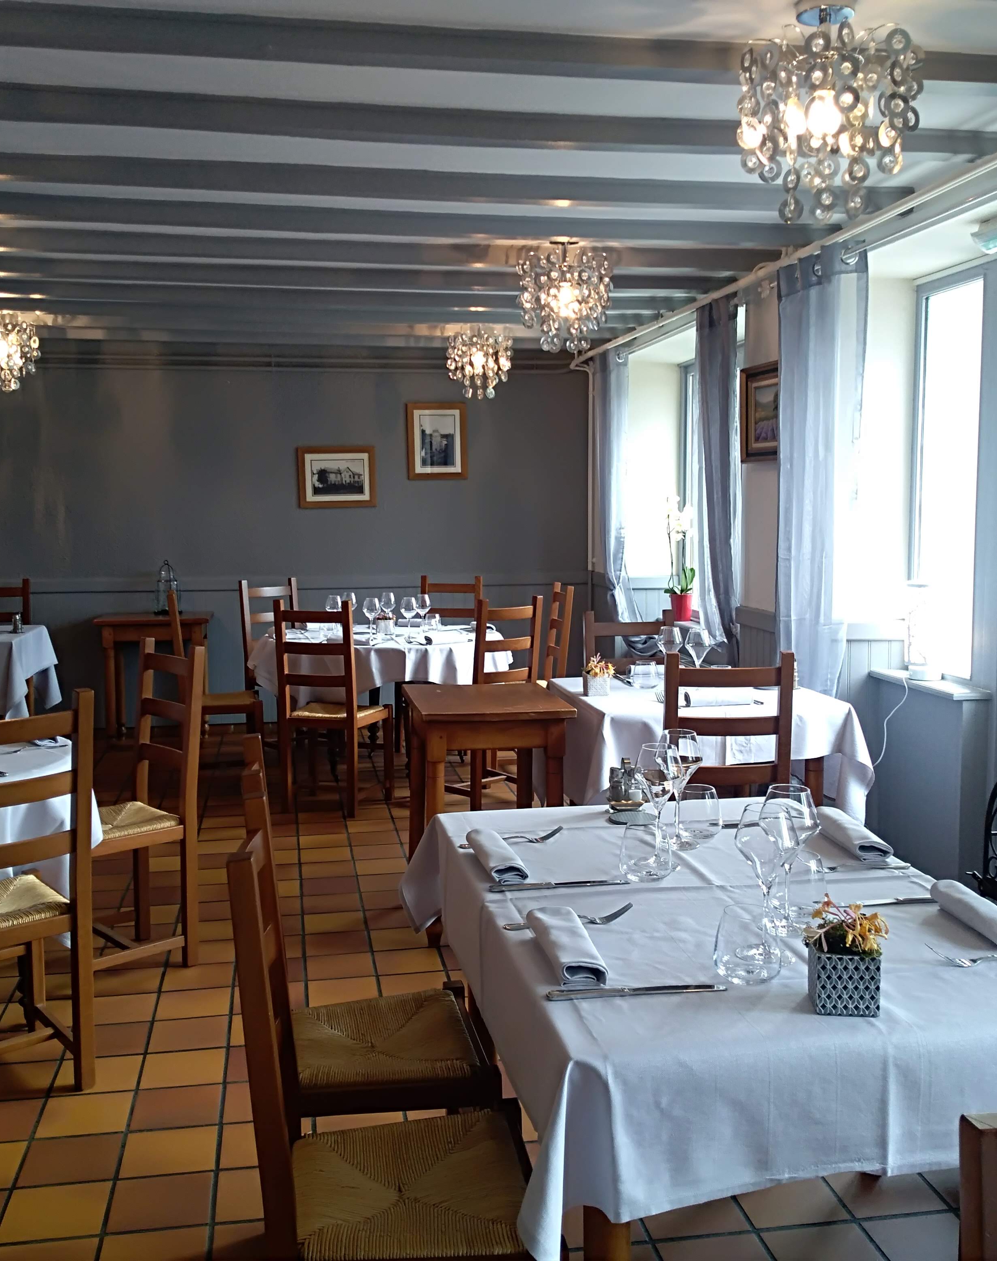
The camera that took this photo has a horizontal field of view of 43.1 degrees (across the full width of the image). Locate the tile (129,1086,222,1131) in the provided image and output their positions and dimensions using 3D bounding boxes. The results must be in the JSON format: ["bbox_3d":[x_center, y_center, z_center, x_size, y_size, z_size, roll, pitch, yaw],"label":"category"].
[{"bbox_3d":[-0.749,1.118,2.959,0.200,0.010,0.200,-1,6,-10],"label":"tile"}]

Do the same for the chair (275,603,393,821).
[{"bbox_3d":[-0.776,0.340,5.900,0.441,0.990,0.438,1,6,16],"label":"chair"}]

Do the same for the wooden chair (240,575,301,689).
[{"bbox_3d":[-1.151,0.212,7.002,0.420,0.972,0.419,-6,8,-45],"label":"wooden chair"}]

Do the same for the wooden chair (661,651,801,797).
[{"bbox_3d":[0.672,0.534,3.914,0.441,0.990,0.438,0,6,0],"label":"wooden chair"}]

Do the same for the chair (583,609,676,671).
[{"bbox_3d":[0.561,0.434,4.855,0.440,0.980,0.470,-2,7,-14],"label":"chair"}]

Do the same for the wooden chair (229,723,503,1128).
[{"bbox_3d":[-0.238,0.692,2.288,0.419,0.972,0.420,-1,6,-11],"label":"wooden chair"}]

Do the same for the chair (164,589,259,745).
[{"bbox_3d":[-1.427,0.292,6.397,0.438,0.990,0.441,-2,6,-13],"label":"chair"}]

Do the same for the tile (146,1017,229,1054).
[{"bbox_3d":[-0.830,1.095,3.416,0.200,0.010,0.200,-1,6,-10],"label":"tile"}]

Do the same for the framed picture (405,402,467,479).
[{"bbox_3d":[-0.389,-1.192,7.959,0.392,0.476,0.025,-1,6,-10],"label":"framed picture"}]

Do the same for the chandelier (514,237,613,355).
[{"bbox_3d":[0.254,-1.267,4.799,0.380,0.420,0.380,0,6,0],"label":"chandelier"}]

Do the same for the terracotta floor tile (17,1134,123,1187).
[{"bbox_3d":[-0.935,1.168,2.774,0.200,0.012,0.200,-1,6,-10],"label":"terracotta floor tile"}]

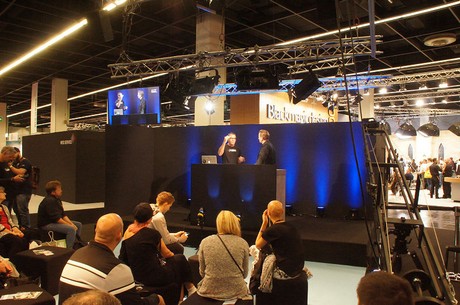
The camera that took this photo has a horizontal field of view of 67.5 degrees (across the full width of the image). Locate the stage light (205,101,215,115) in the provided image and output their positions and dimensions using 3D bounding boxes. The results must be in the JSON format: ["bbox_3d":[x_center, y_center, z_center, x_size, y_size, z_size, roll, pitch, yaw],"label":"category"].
[{"bbox_3d":[-0.548,-1.202,9.200,0.270,0.360,0.270,1,-1,-9],"label":"stage light"}]

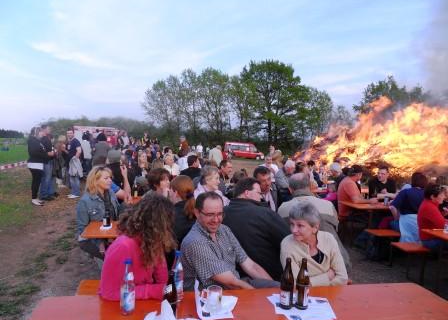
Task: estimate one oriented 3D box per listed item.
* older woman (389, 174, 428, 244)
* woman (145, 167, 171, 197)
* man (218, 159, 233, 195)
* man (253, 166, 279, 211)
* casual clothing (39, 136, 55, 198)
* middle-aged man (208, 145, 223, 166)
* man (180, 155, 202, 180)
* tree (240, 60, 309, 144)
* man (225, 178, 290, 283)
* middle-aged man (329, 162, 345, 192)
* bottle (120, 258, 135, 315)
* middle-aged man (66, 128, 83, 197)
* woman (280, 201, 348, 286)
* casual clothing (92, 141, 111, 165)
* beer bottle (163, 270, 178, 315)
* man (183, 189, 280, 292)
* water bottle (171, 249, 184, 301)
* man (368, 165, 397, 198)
[{"bbox_3d":[2.465,0.816,4.161,0.520,1.220,0.700,1,4,-13],"label":"older woman"},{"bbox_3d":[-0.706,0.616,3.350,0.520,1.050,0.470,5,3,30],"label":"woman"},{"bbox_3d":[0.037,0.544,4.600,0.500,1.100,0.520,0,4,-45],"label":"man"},{"bbox_3d":[0.477,0.756,3.377,0.520,1.280,0.650,0,4,-18],"label":"man"},{"bbox_3d":[-4.388,0.174,7.700,0.400,1.560,0.480,2,3,-3],"label":"casual clothing"},{"bbox_3d":[-0.307,0.232,11.200,0.520,1.600,0.420,4,3,17],"label":"middle-aged man"},{"bbox_3d":[-0.609,0.594,6.200,0.540,1.310,0.750,4,4,24],"label":"man"},{"bbox_3d":[7.968,-8.290,50.000,10.600,14.700,10.400,3,3,0],"label":"tree"},{"bbox_3d":[0.302,0.819,2.720,0.600,1.320,0.800,4,4,24],"label":"man"},{"bbox_3d":[2.247,0.731,6.150,0.750,1.260,0.520,0,4,-39],"label":"middle-aged man"},{"bbox_3d":[-0.473,0.609,1.512,0.070,0.270,0.070,2,3,-6],"label":"bottle"},{"bbox_3d":[-3.947,0.079,8.200,0.360,1.780,0.500,-2,5,-41],"label":"middle-aged man"},{"bbox_3d":[0.575,0.882,2.087,0.520,1.250,0.750,0,4,-3],"label":"woman"},{"bbox_3d":[-3.380,-0.160,8.510,0.520,0.720,0.340,0,4,6],"label":"casual clothing"},{"bbox_3d":[-0.253,0.646,1.480,0.068,0.258,0.068,1,4,-7],"label":"beer bottle"},{"bbox_3d":[0.000,0.827,2.083,0.580,1.320,0.850,-3,5,-41],"label":"man"},{"bbox_3d":[-0.244,0.628,1.689,0.070,0.268,0.070,1,4,-7],"label":"water bottle"},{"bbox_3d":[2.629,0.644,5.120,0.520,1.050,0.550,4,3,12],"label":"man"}]

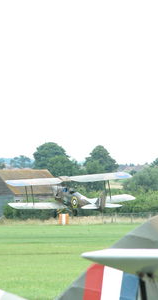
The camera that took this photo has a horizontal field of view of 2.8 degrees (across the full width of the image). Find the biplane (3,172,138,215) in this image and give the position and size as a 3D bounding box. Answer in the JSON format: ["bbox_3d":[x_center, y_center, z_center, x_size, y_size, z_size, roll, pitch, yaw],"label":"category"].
[{"bbox_3d":[0.085,3.310,203.900,8.940,2.600,7.270,-2,7,-27],"label":"biplane"}]

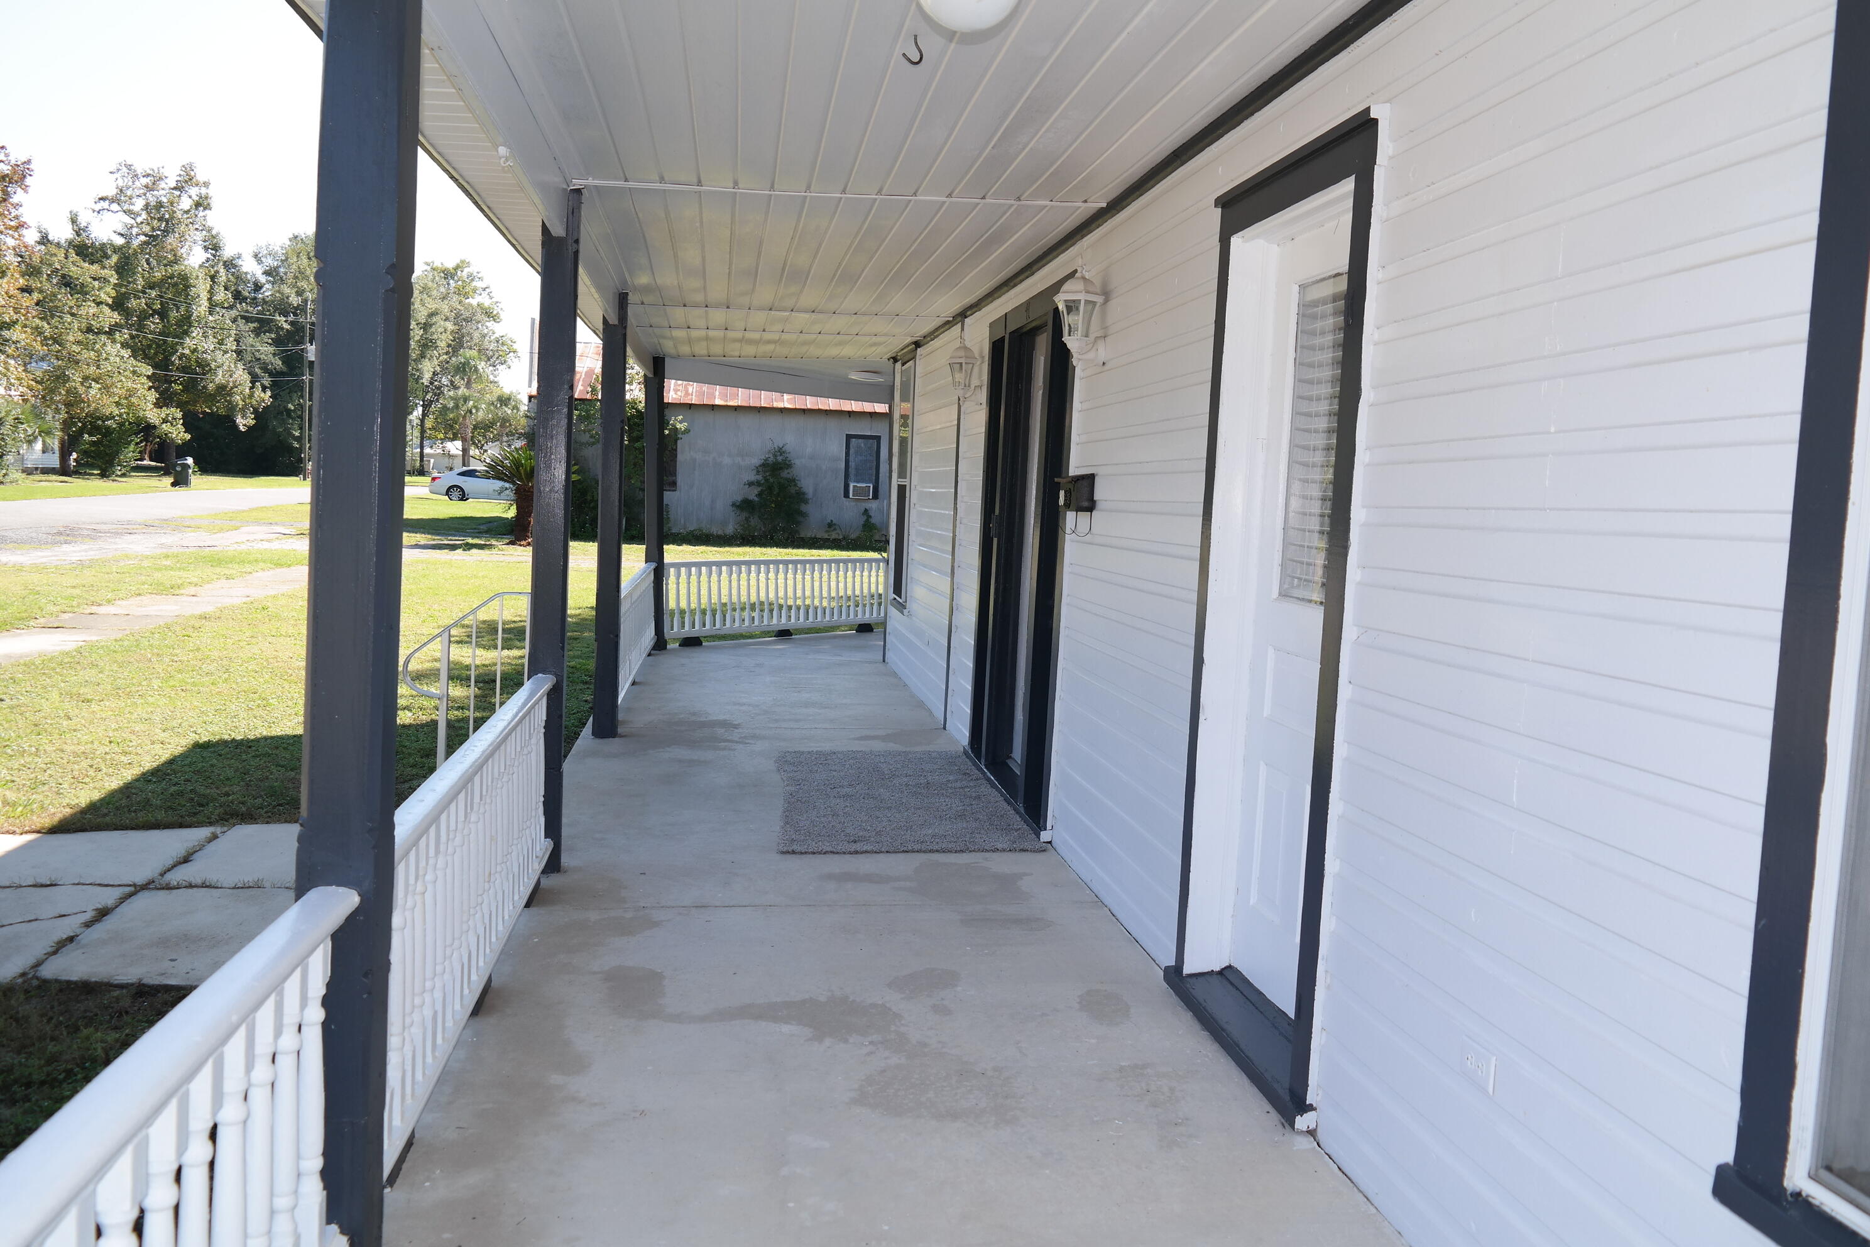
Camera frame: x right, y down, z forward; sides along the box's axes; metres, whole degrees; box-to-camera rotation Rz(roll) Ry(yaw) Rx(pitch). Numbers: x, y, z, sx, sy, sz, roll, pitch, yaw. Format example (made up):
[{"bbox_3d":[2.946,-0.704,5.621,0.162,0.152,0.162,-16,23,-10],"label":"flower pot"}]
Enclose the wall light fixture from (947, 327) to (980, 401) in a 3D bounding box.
[{"bbox_3d":[0.161,-1.400,7.776,0.200,0.365,0.185,2,5,-8],"label":"wall light fixture"}]

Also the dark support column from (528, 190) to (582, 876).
[{"bbox_3d":[-1.360,-0.298,4.972,0.132,2.420,0.132,2,5,-8],"label":"dark support column"}]

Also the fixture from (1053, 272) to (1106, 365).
[{"bbox_3d":[0.530,-1.128,5.166,0.200,0.360,0.185,2,5,-8],"label":"fixture"}]

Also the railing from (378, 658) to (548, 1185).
[{"bbox_3d":[-1.214,0.612,3.756,0.090,0.710,2.420,2,5,-8],"label":"railing"}]

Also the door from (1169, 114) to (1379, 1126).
[{"bbox_3d":[0.885,-0.022,3.576,0.160,2.250,1.000,2,5,-8],"label":"door"}]

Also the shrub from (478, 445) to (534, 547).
[{"bbox_3d":[-8.211,-2.553,28.000,1.900,2.000,1.900,2,5,-8],"label":"shrub"}]

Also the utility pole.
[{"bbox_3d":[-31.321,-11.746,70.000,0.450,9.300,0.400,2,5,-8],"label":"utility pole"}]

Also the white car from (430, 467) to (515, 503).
[{"bbox_3d":[-18.610,-5.694,58.000,4.750,1.460,1.820,1,5,-14],"label":"white car"}]

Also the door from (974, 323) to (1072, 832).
[{"bbox_3d":[0.437,-0.329,6.745,0.160,2.240,1.870,2,5,-8],"label":"door"}]

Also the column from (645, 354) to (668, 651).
[{"bbox_3d":[-2.502,-1.085,12.659,0.140,2.600,0.140,5,5,27],"label":"column"}]

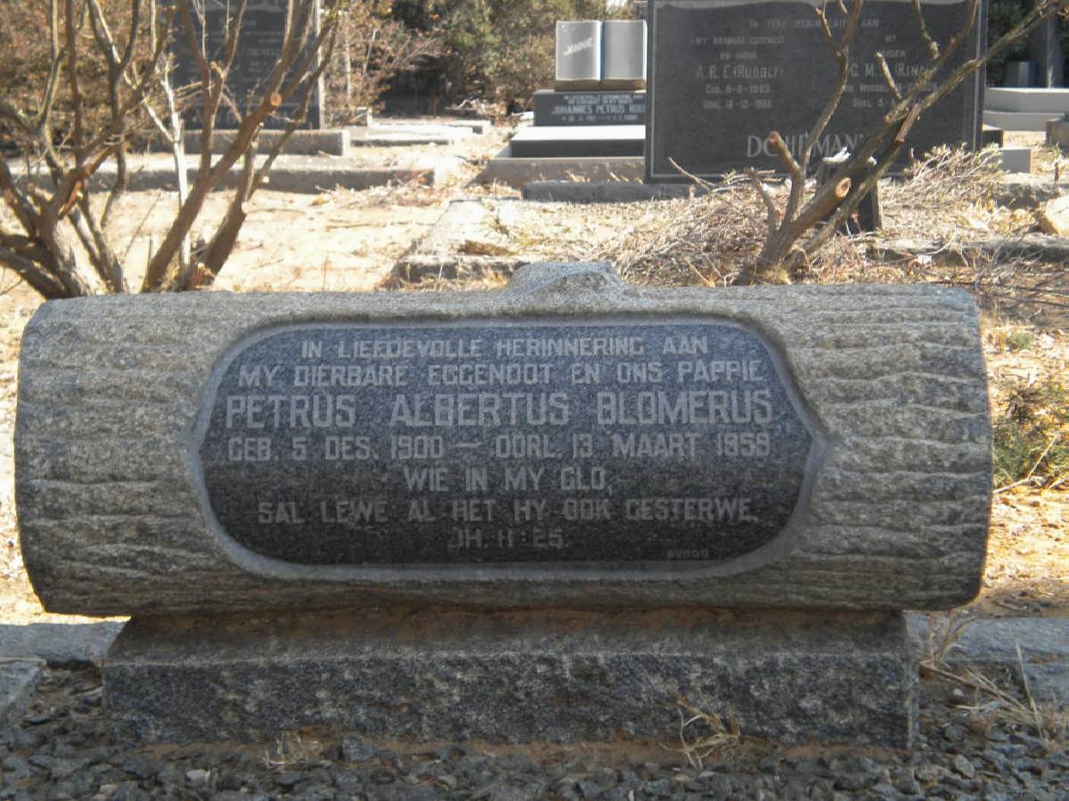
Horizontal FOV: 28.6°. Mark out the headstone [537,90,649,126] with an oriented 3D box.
[{"bbox_3d":[0.369,-1.623,11.650,0.730,0.180,0.340,0,11,2],"label":"headstone"}]

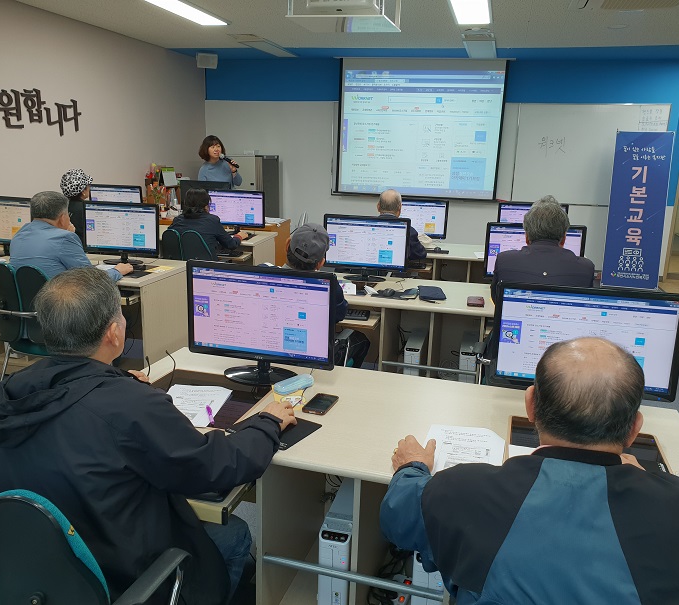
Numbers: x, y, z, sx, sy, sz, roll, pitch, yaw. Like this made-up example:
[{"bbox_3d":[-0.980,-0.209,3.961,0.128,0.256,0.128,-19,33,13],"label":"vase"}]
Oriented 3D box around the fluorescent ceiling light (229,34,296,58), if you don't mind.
[{"bbox_3d":[-0.811,-3.011,7.197,0.320,0.070,1.150,6,15,15],"label":"fluorescent ceiling light"}]

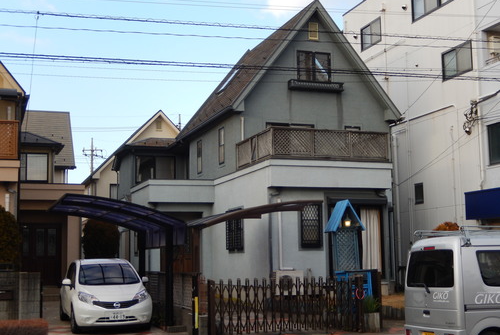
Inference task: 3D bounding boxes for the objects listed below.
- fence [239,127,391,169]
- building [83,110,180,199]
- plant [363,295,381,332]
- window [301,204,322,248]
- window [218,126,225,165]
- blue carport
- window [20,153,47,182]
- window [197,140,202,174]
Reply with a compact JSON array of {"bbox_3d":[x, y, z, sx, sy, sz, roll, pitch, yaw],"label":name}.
[{"bbox_3d":[1.784,-0.438,22.153,3.576,0.877,3.148,1,-7,-18],"label":"fence"},{"bbox_3d":[-5.842,1.879,41.037,6.720,8.690,8.500,1,-7,-18],"label":"building"},{"bbox_3d":[2.538,3.034,15.355,0.330,0.752,0.330,1,-7,-18],"label":"plant"},{"bbox_3d":[1.703,1.604,20.435,0.681,1.295,0.150,1,-7,-18],"label":"window"},{"bbox_3d":[-0.955,-0.730,24.790,0.120,1.206,0.580,1,-7,-18],"label":"window"},{"bbox_3d":[-3.418,2.295,18.210,2.700,2.890,5.200,1,-7,-18],"label":"blue carport"},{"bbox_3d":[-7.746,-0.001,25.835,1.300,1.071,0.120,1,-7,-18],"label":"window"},{"bbox_3d":[-1.887,-0.380,27.595,0.120,1.256,0.580,1,-7,-18],"label":"window"}]

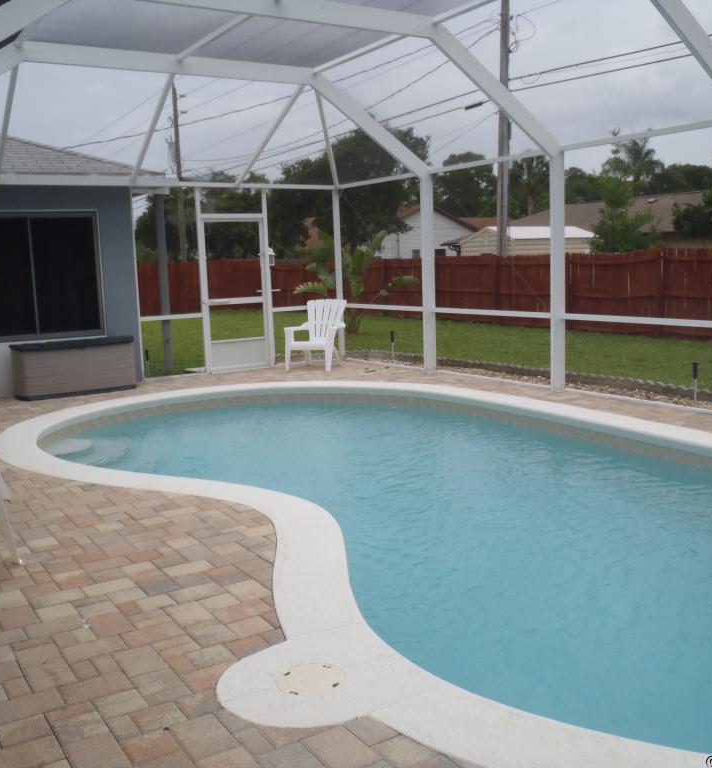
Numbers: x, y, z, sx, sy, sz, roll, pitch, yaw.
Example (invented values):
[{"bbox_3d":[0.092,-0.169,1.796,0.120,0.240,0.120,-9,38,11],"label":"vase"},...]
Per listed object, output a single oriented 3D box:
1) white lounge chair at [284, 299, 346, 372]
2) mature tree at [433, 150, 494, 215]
[{"bbox_3d":[-0.554,-0.680,11.436,0.720,0.930,0.760,1,9,20],"label":"white lounge chair"},{"bbox_3d":[6.979,-10.759,54.047,4.572,8.684,4.572,-2,8,0],"label":"mature tree"}]

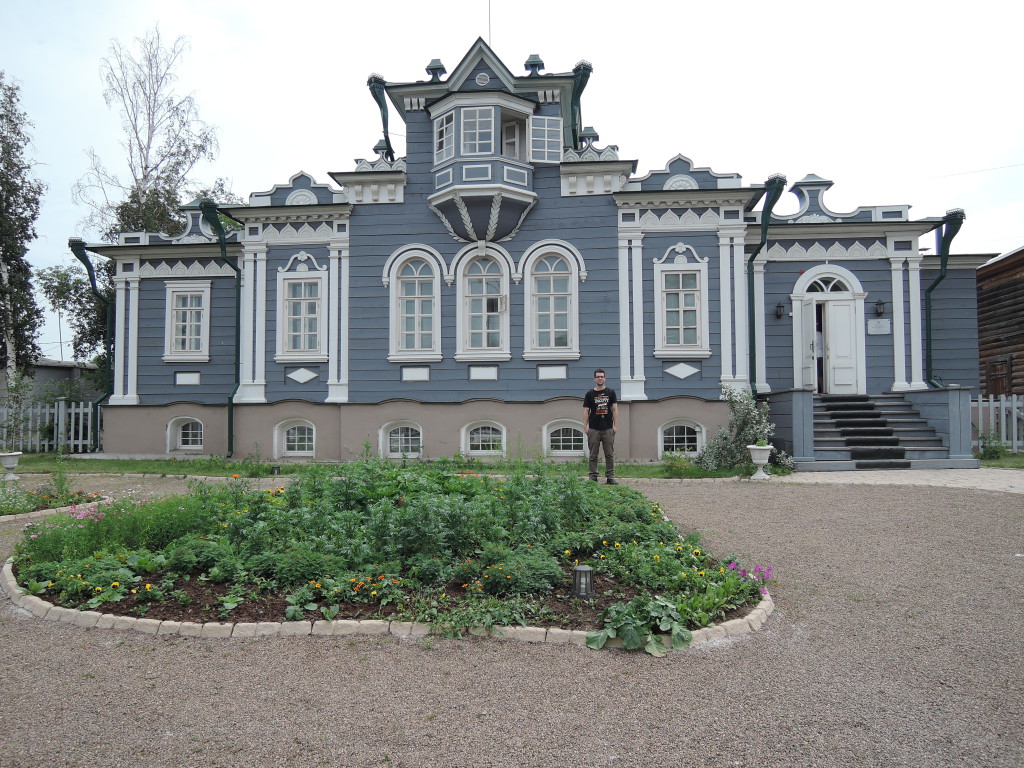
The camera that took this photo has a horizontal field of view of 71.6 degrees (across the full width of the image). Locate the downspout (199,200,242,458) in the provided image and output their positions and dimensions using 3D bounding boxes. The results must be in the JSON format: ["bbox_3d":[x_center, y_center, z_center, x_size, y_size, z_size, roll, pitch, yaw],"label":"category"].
[{"bbox_3d":[-7.036,-1.292,17.087,0.774,6.145,0.720,-1,-3,6],"label":"downspout"}]

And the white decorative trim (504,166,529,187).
[{"bbox_3d":[0.103,-4.743,16.245,0.698,0.357,0.060,2,-3,-38],"label":"white decorative trim"}]

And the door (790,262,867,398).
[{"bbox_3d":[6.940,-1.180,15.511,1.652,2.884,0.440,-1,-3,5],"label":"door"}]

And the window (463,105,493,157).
[{"bbox_3d":[-0.722,-5.399,15.222,0.711,1.075,0.100,0,-2,5],"label":"window"}]

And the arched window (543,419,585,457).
[{"bbox_3d":[1.124,1.125,14.779,0.947,0.793,0.250,0,-3,5],"label":"arched window"}]

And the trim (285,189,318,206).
[{"bbox_3d":[-5.099,-4.516,17.216,0.846,0.430,0.100,-1,-3,6],"label":"trim"}]

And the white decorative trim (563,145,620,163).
[{"bbox_3d":[1.797,-5.220,16.120,1.297,0.415,0.150,-1,-3,5],"label":"white decorative trim"}]

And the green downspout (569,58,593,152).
[{"bbox_3d":[1.514,-6.056,15.606,0.495,1.894,0.500,0,-2,5],"label":"green downspout"}]

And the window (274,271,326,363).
[{"bbox_3d":[-4.730,-1.510,16.082,1.207,2.070,0.200,0,-2,5],"label":"window"}]

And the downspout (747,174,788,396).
[{"bbox_3d":[5.554,-2.029,15.311,0.700,4.838,0.840,-1,-3,5],"label":"downspout"}]

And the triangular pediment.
[{"bbox_3d":[-0.606,-6.534,14.815,1.447,1.152,0.500,0,-3,5],"label":"triangular pediment"}]

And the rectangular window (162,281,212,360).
[{"bbox_3d":[-7.901,-1.516,17.367,1.209,2.004,0.200,0,-2,5],"label":"rectangular window"}]

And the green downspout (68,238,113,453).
[{"bbox_3d":[-10.936,-0.980,18.425,0.811,5.516,0.720,-1,-3,6],"label":"green downspout"}]

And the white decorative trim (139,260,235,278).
[{"bbox_3d":[-7.933,-2.802,17.415,2.468,0.431,0.120,0,-2,5],"label":"white decorative trim"}]

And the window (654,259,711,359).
[{"bbox_3d":[3.450,-1.474,14.426,1.112,1.930,0.160,0,-3,5],"label":"window"}]

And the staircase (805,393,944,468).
[{"bbox_3d":[6.785,0.881,13.844,2.418,1.391,2.650,0,-3,5],"label":"staircase"}]

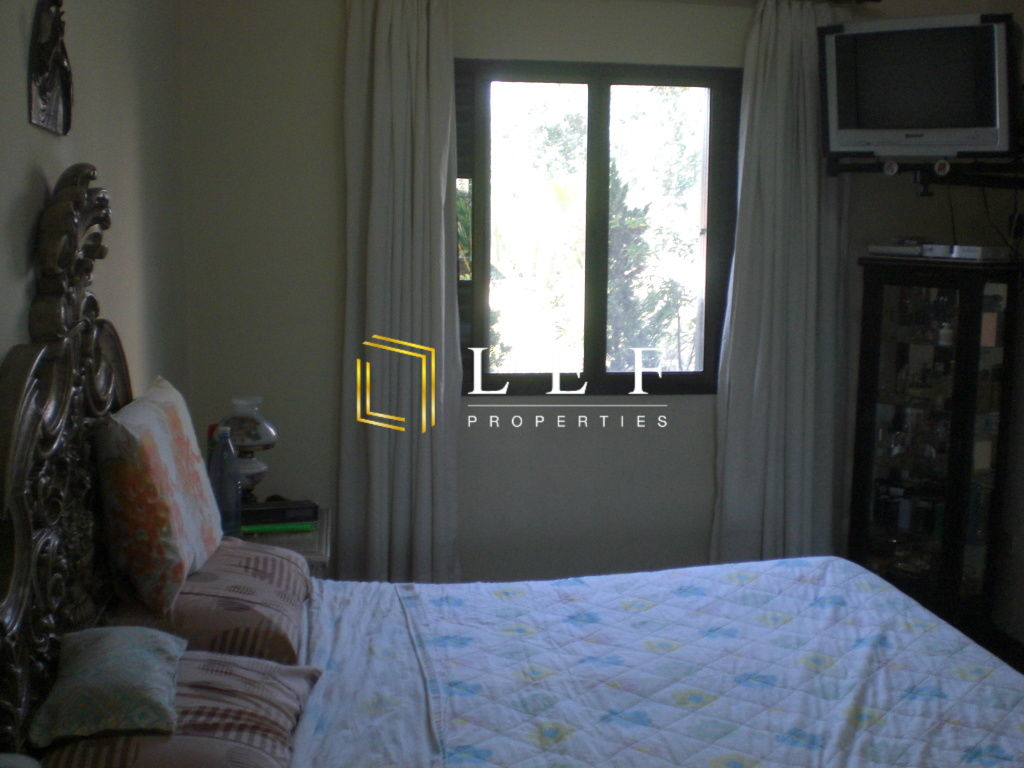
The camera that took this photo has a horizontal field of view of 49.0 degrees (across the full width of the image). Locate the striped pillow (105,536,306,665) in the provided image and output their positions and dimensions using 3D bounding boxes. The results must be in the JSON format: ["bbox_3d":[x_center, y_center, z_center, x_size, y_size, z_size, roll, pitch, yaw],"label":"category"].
[{"bbox_3d":[-0.713,0.488,2.681,0.450,0.155,0.630,0,7,-8],"label":"striped pillow"}]

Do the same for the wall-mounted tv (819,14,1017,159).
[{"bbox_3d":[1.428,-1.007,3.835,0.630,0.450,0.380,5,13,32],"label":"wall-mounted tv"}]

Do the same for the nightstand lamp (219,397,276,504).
[{"bbox_3d":[-0.832,0.222,3.548,0.185,0.360,0.185,0,7,-8],"label":"nightstand lamp"}]

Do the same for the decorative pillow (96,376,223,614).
[{"bbox_3d":[-0.805,0.250,2.641,0.150,0.440,0.460,-18,-5,1],"label":"decorative pillow"}]

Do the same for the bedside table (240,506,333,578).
[{"bbox_3d":[-0.797,0.732,3.490,0.460,0.550,0.580,0,7,-8],"label":"bedside table"}]

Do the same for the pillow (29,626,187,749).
[{"bbox_3d":[-0.640,0.483,1.796,0.220,0.090,0.280,0,18,-14],"label":"pillow"}]

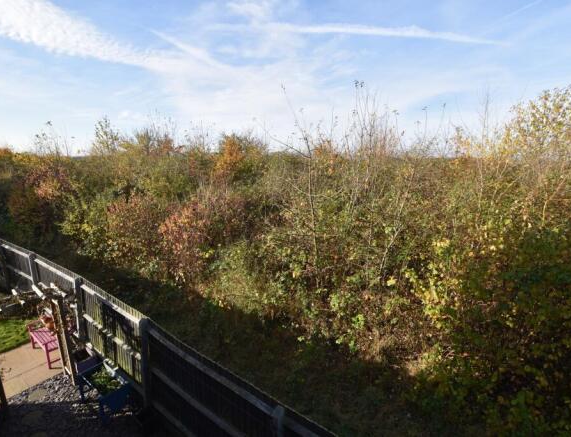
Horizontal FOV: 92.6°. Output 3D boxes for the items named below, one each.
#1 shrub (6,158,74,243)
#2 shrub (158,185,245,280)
[{"bbox_3d":[-13.728,-0.899,15.520,2.900,4.200,2.700,-11,16,-41],"label":"shrub"},{"bbox_3d":[-3.251,0.548,11.191,3.000,3.200,2.600,-4,13,-16],"label":"shrub"}]

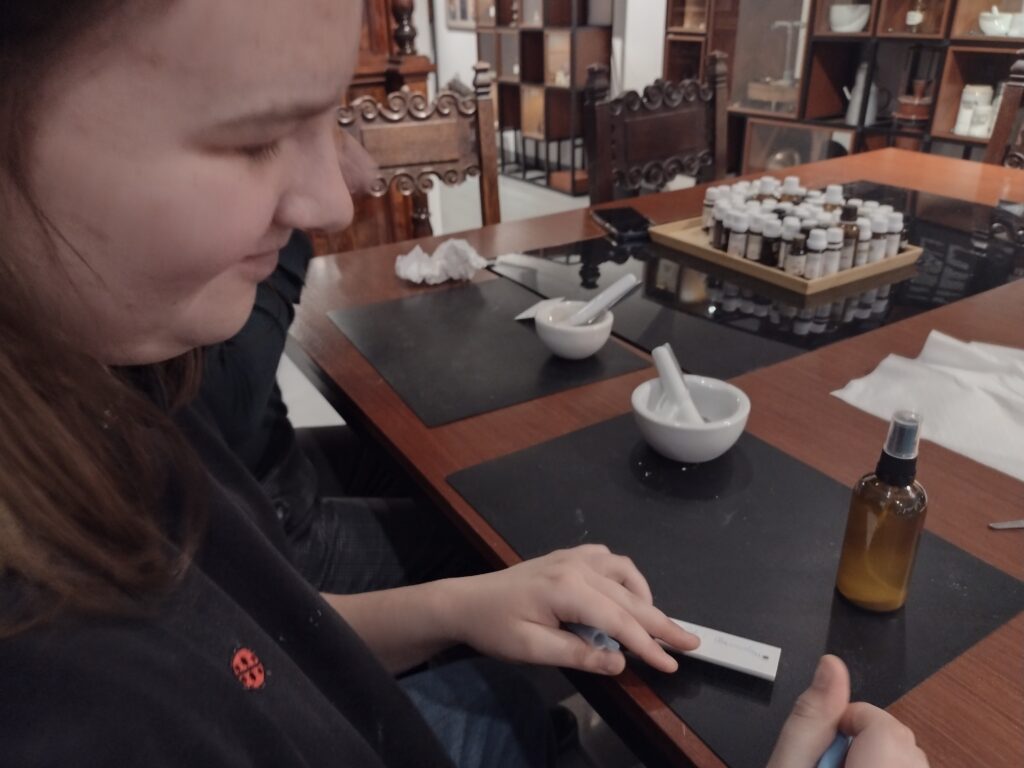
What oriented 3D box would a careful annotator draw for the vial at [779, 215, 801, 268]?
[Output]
[{"bbox_3d":[0.430,-0.220,1.239,0.025,0.073,0.025,6,28,18],"label":"vial"}]

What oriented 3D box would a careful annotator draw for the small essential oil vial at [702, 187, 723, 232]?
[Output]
[{"bbox_3d":[0.356,-0.314,1.431,0.025,0.070,0.025,5,27,13],"label":"small essential oil vial"}]

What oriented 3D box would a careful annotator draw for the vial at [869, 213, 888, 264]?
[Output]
[{"bbox_3d":[0.575,-0.228,1.247,0.025,0.071,0.025,11,29,23],"label":"vial"}]

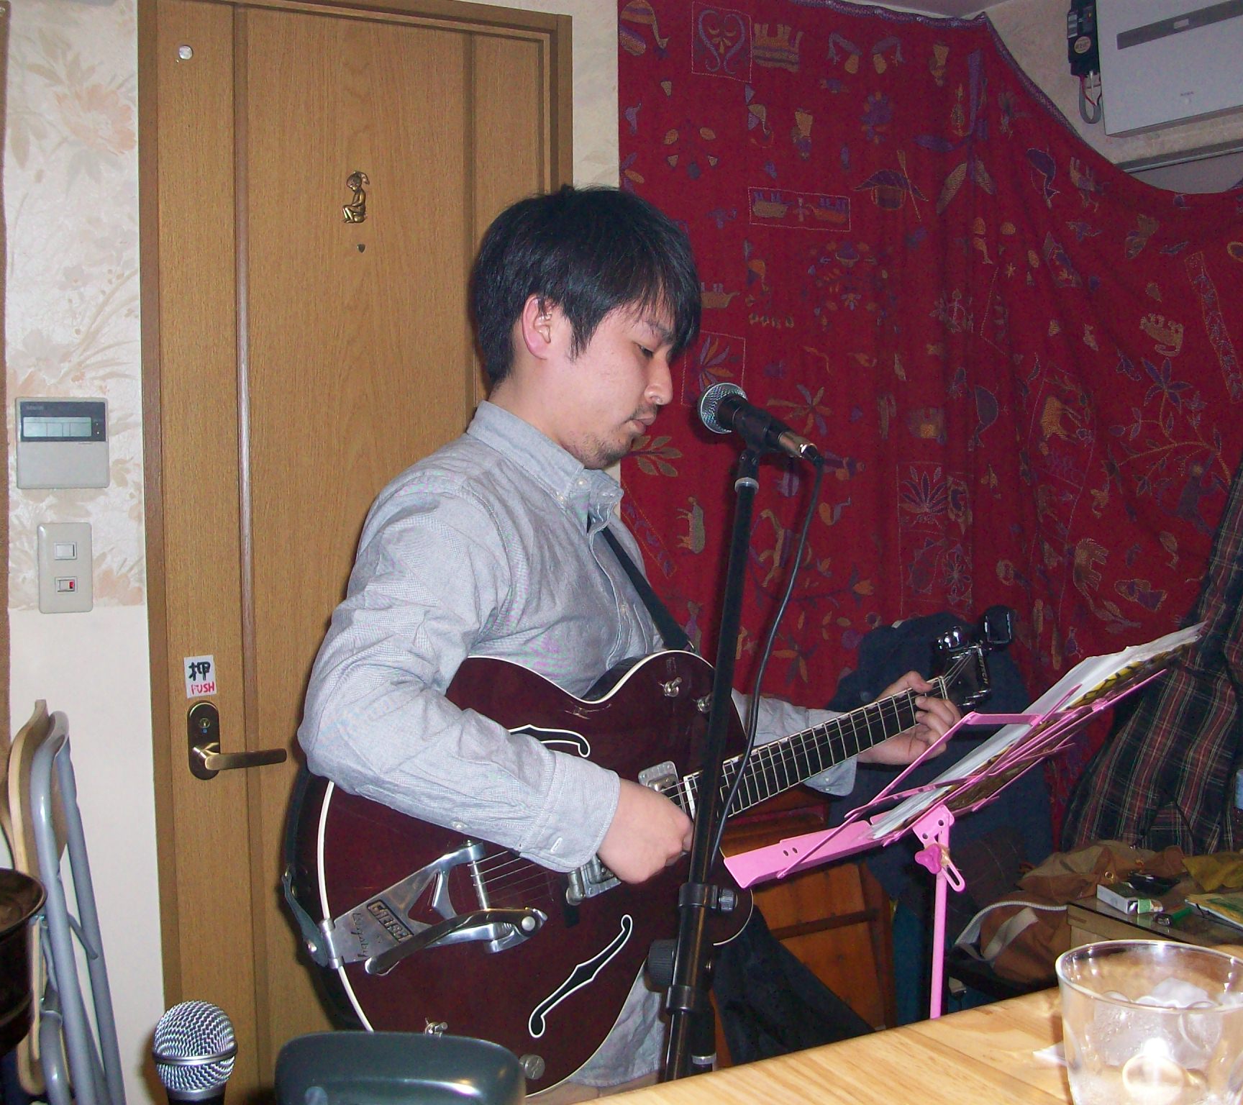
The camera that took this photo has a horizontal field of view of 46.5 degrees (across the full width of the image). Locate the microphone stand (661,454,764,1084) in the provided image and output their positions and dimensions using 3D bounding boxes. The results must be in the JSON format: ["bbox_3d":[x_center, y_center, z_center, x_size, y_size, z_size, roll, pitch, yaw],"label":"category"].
[{"bbox_3d":[0.075,0.594,1.300,0.500,1.370,0.500,-2,5,-20],"label":"microphone stand"}]

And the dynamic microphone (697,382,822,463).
[{"bbox_3d":[0.127,-0.119,1.350,0.052,0.052,0.195,-2,17,-20],"label":"dynamic microphone"}]

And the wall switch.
[{"bbox_3d":[-0.731,0.021,1.902,0.070,0.120,0.012,-3,5,-28],"label":"wall switch"}]

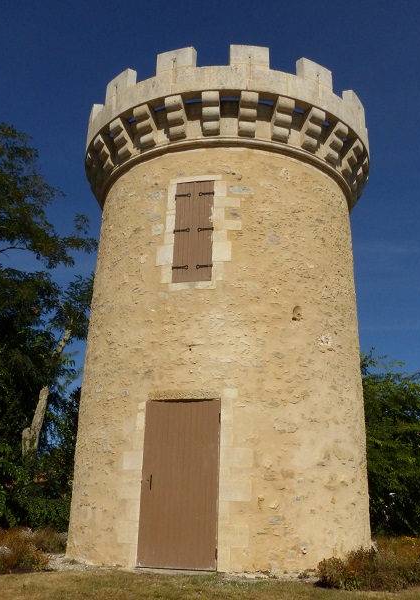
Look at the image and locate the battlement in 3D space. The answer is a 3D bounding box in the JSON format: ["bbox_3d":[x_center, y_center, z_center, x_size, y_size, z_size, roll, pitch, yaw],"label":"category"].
[{"bbox_3d":[0.330,-2.436,11.823,5.449,1.675,5.449,2,-19,0],"label":"battlement"}]

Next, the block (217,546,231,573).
[{"bbox_3d":[0.179,3.241,7.377,0.152,0.289,0.220,2,-19,0],"label":"block"}]

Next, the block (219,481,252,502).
[{"bbox_3d":[0.318,2.485,7.655,0.419,0.252,0.220,3,-19,-3],"label":"block"}]

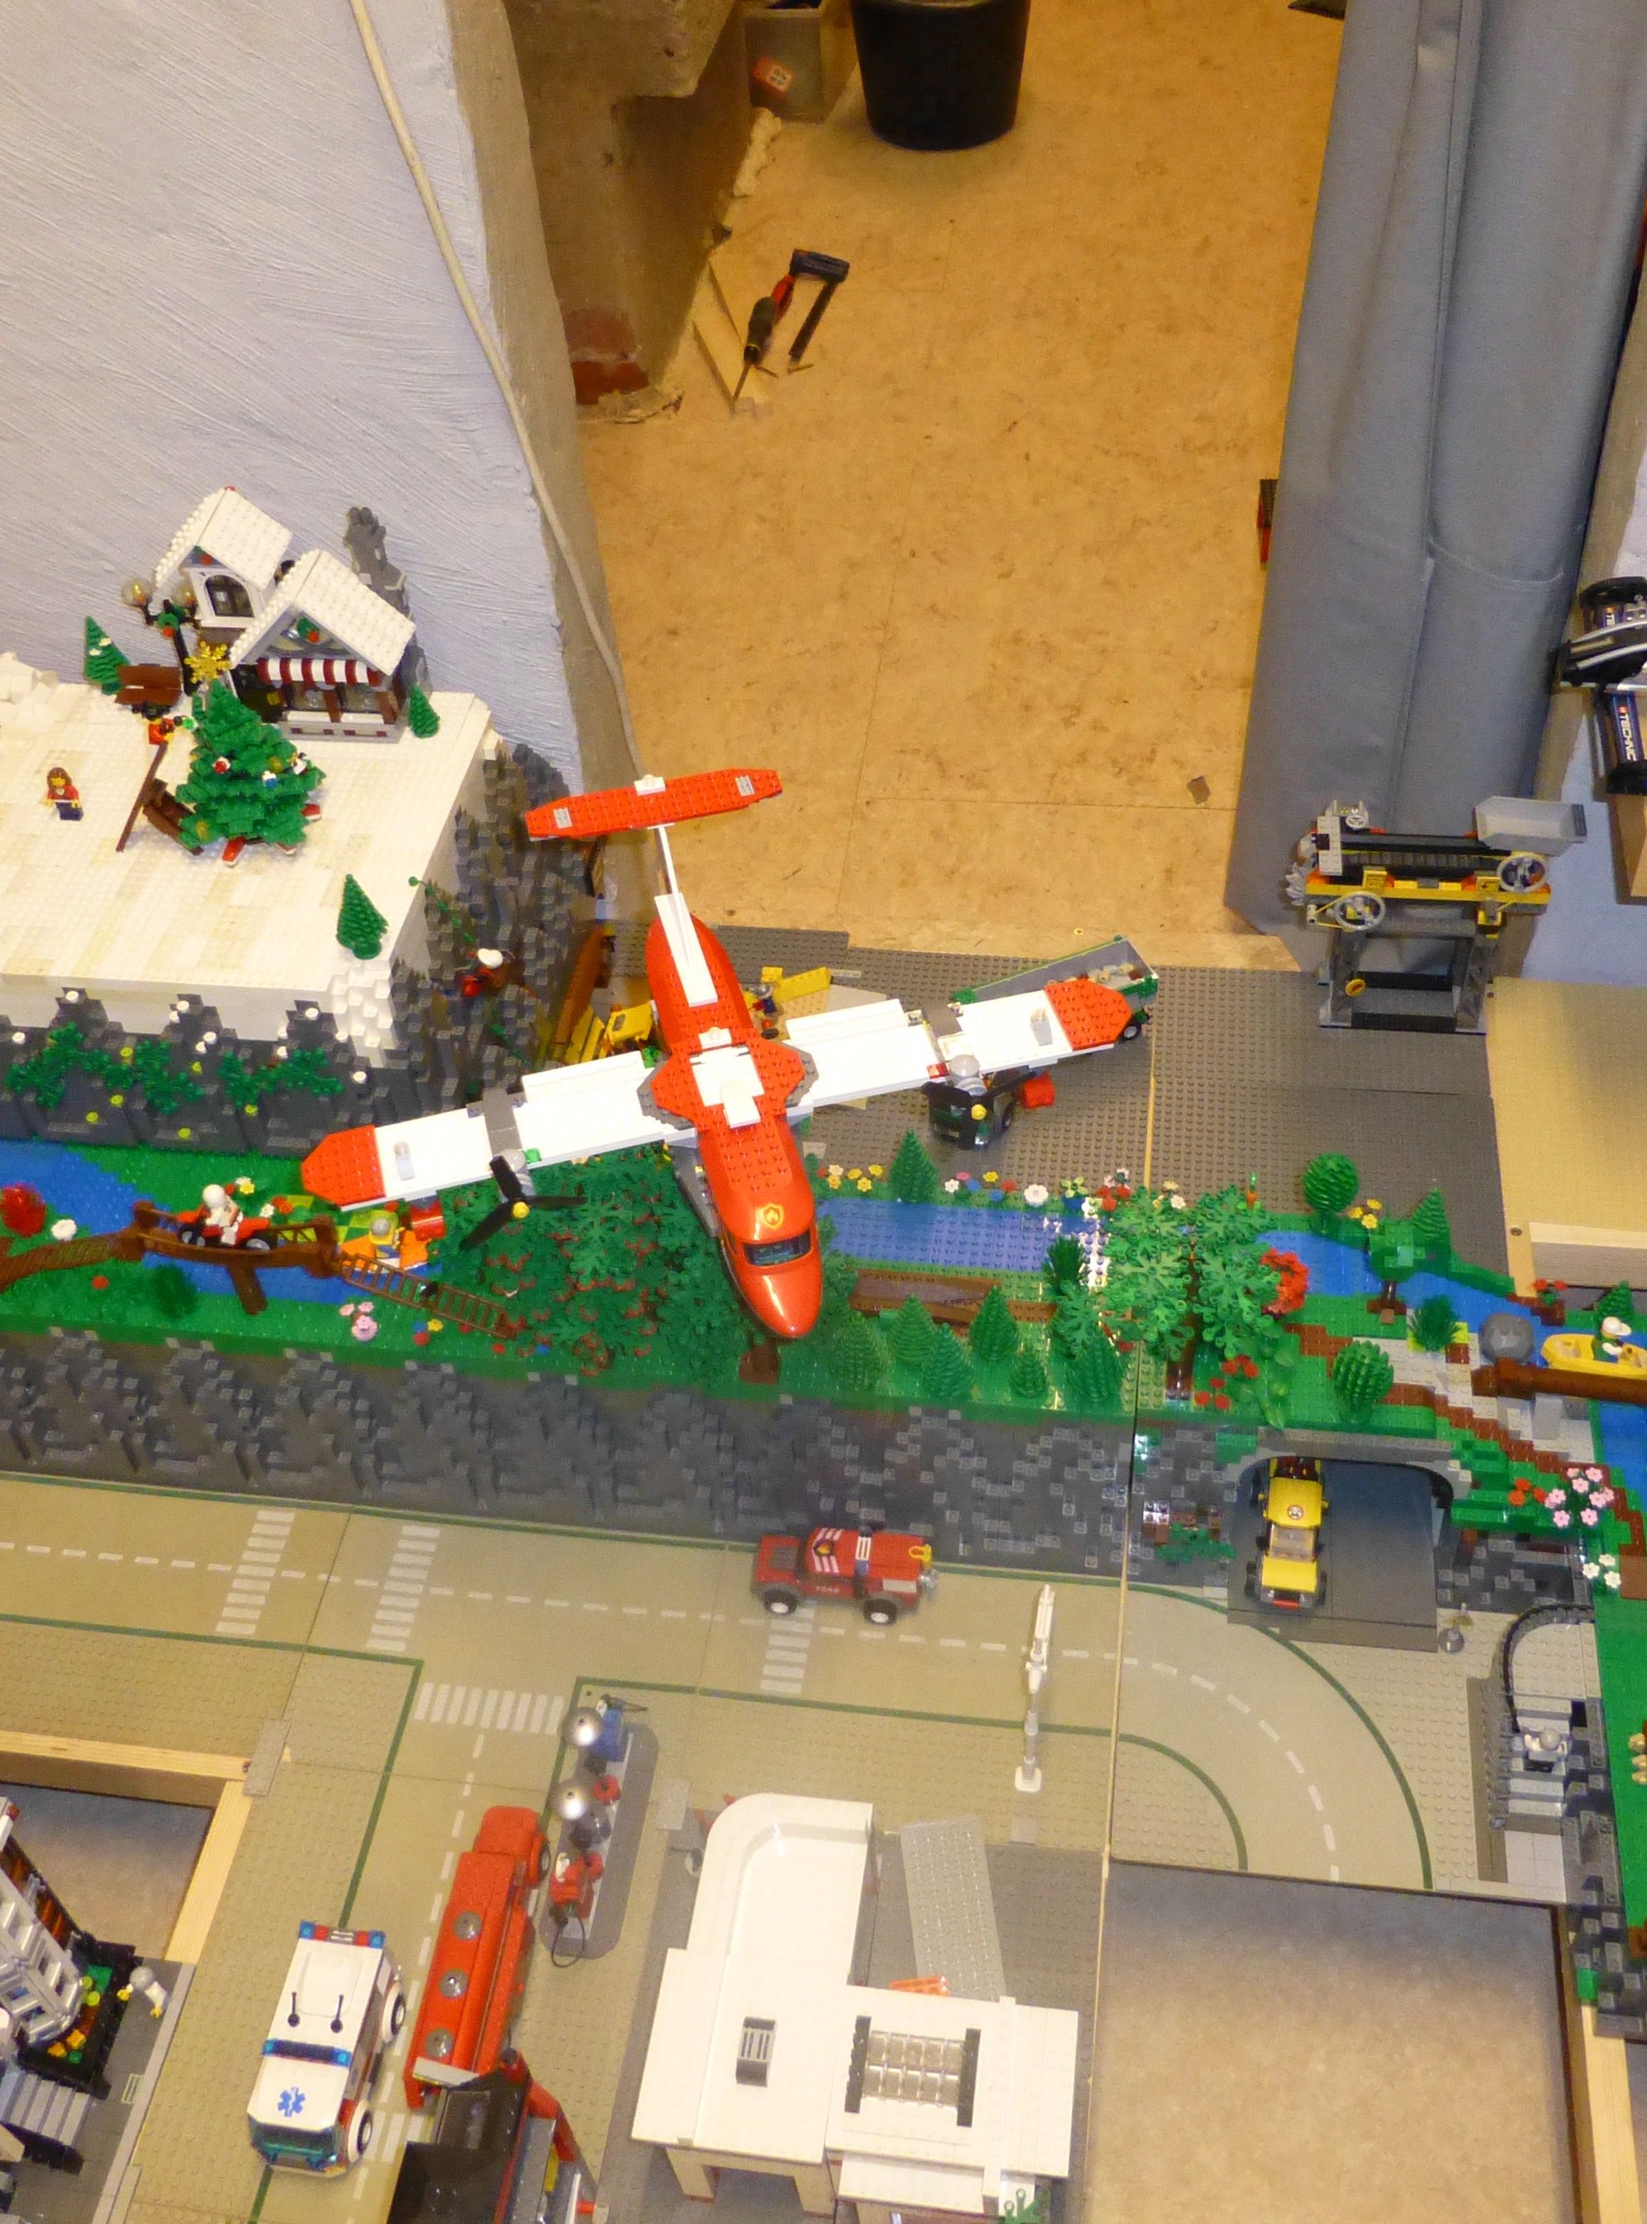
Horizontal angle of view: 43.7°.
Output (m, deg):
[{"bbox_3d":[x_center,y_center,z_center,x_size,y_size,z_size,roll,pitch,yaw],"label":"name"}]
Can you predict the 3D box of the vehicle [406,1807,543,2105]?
[{"bbox_3d":[-0.192,0.469,1.153,0.049,0.055,0.166,4,48,8],"label":"vehicle"}]

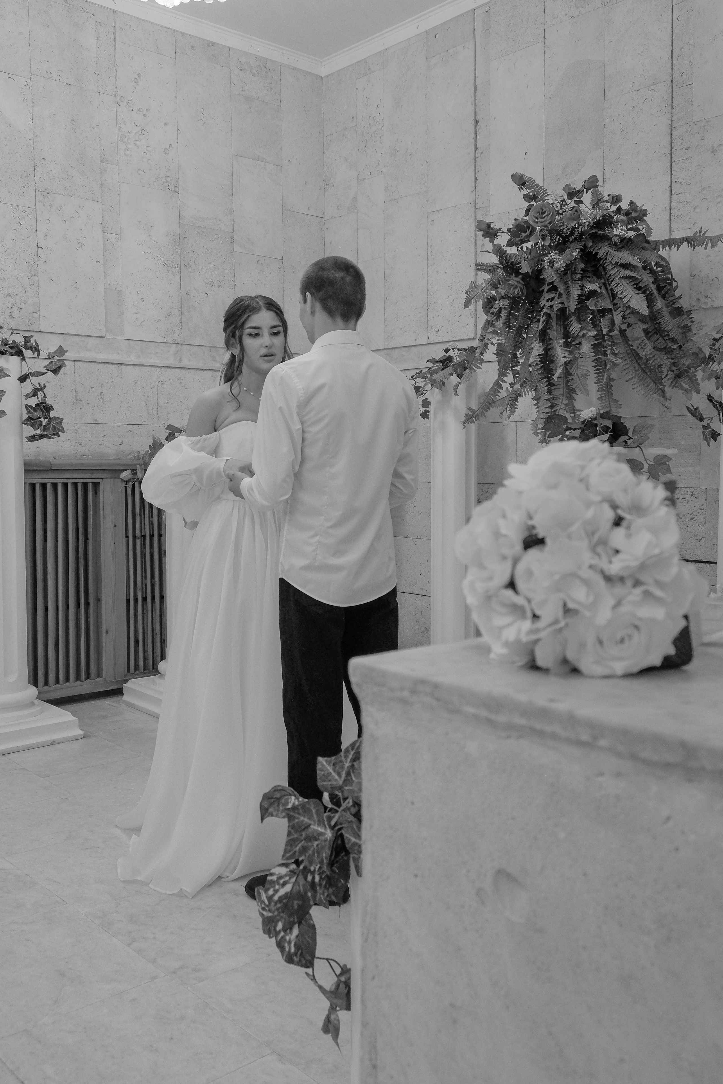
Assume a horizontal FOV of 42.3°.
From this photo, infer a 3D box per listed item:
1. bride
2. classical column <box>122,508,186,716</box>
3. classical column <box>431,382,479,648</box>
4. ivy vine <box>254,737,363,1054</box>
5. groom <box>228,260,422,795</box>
[{"bbox_3d":[-0.387,0.126,2.806,0.640,1.690,0.660,-3,6,-36],"label":"bride"},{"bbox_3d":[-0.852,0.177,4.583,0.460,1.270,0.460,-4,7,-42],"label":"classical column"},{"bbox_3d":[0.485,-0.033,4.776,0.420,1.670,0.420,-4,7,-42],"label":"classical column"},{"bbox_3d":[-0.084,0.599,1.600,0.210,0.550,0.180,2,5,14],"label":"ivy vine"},{"bbox_3d":[-0.089,0.095,2.662,0.500,1.780,0.430,-3,6,-37],"label":"groom"}]

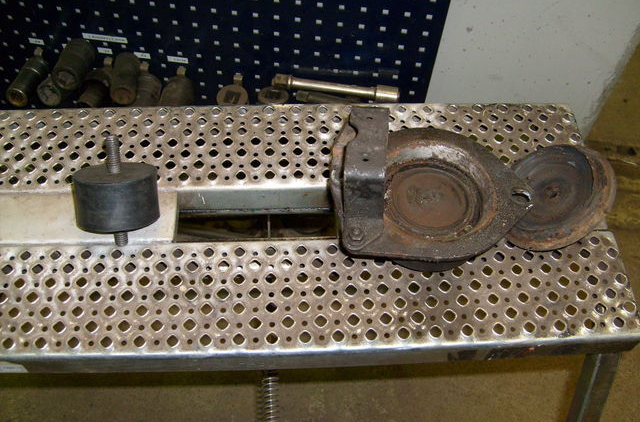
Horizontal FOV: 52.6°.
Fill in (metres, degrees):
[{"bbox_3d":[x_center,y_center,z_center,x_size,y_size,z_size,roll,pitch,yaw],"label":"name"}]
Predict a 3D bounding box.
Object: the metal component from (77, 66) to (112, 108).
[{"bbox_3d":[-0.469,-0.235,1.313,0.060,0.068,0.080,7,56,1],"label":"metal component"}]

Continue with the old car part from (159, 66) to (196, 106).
[{"bbox_3d":[-0.276,-0.230,1.279,0.064,0.064,0.080,2,63,-2],"label":"old car part"}]

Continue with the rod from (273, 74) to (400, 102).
[{"bbox_3d":[0.031,-0.237,1.247,0.239,0.031,0.031,7,56,2],"label":"rod"}]

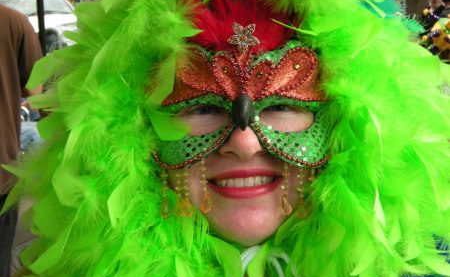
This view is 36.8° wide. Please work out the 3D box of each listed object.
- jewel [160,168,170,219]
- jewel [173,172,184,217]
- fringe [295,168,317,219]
[{"bbox_3d":[-0.049,0.045,0.558,0.009,0.041,0.008,-2,5,6],"label":"jewel"},{"bbox_3d":[-0.038,0.045,0.553,0.009,0.039,0.008,-2,5,6],"label":"jewel"},{"bbox_3d":[0.066,0.045,0.552,0.018,0.041,0.010,-3,5,-9],"label":"fringe"}]

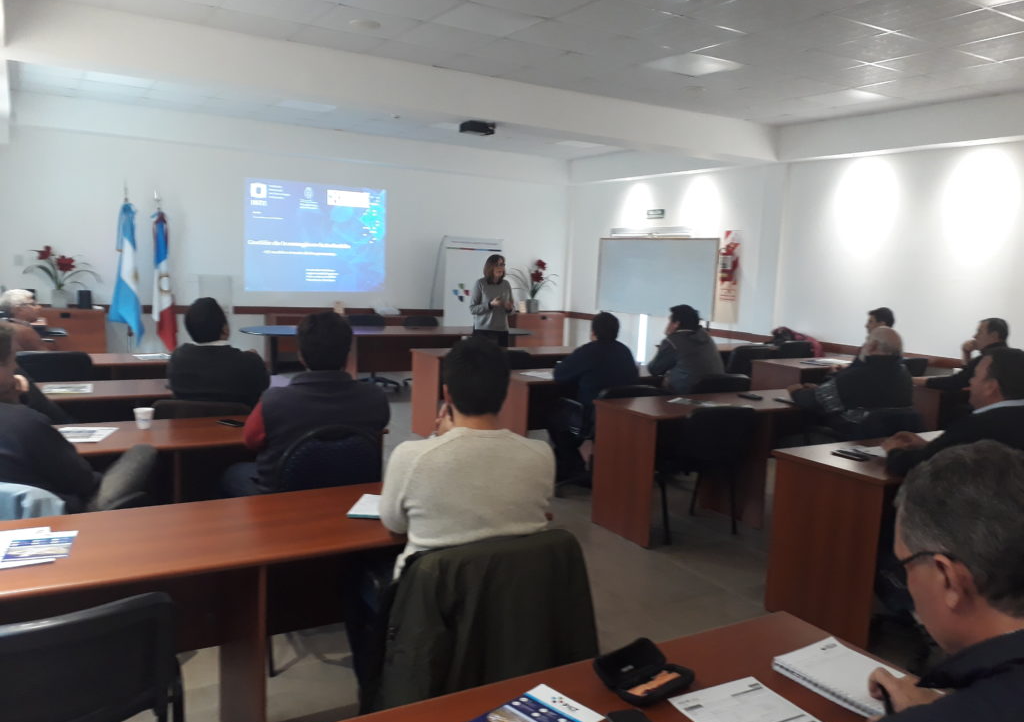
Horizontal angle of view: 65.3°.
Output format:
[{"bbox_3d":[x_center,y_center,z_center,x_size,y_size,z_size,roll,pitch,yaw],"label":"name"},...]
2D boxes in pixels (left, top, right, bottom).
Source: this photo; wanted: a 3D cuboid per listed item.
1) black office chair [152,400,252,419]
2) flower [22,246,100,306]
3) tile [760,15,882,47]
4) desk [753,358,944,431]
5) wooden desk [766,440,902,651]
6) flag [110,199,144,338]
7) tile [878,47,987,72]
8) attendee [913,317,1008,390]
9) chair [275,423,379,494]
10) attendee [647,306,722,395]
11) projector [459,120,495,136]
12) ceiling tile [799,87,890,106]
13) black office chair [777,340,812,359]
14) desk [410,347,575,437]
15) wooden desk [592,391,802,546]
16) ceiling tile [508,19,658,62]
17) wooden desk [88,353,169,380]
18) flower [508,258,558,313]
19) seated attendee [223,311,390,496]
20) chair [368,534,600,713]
[{"bbox_3d":[-1.636,0.561,4.143,0.500,0.810,0.540,-2,9,-31],"label":"black office chair"},{"bbox_3d":[-4.927,-0.915,8.785,0.720,0.680,0.560,-2,8,-31],"label":"flower"},{"bbox_3d":[2.025,-2.168,5.243,0.610,0.020,0.610,-2,9,-31],"label":"tile"},{"bbox_3d":[3.045,0.371,7.513,1.740,0.735,0.560,-2,8,-31],"label":"desk"},{"bbox_3d":[2.072,0.786,3.921,1.770,0.735,0.560,-2,8,-31],"label":"wooden desk"},{"bbox_3d":[-4.316,-0.967,8.931,0.400,1.530,0.250,-2,9,-31],"label":"flag"},{"bbox_3d":[3.077,-2.188,5.827,0.610,0.020,0.610,-2,9,-30],"label":"tile"},{"bbox_3d":[3.308,0.340,5.877,0.520,1.310,0.820,-3,9,-37],"label":"attendee"},{"bbox_3d":[-0.806,0.677,3.271,0.500,0.880,0.560,-2,9,-31],"label":"chair"},{"bbox_3d":[1.212,0.220,6.052,0.520,1.310,0.780,-4,10,-42],"label":"attendee"},{"bbox_3d":[-0.323,-2.083,7.160,0.290,0.100,0.230,-2,9,-31],"label":"projector"},{"bbox_3d":[2.962,-2.361,7.159,0.602,0.020,0.596,-2,9,-31],"label":"ceiling tile"},{"bbox_3d":[2.866,0.184,8.805,0.520,0.820,0.560,-2,9,-30],"label":"black office chair"},{"bbox_3d":[0.024,0.278,7.373,1.860,0.750,0.570,-2,9,-31],"label":"desk"},{"bbox_3d":[1.382,0.612,5.039,1.780,0.735,0.570,-2,8,-31],"label":"wooden desk"},{"bbox_3d":[0.351,-2.292,5.642,0.610,0.020,0.610,-2,9,-31],"label":"ceiling tile"},{"bbox_3d":[-2.861,0.356,5.790,1.860,0.750,0.570,-2,9,-31],"label":"wooden desk"},{"bbox_3d":[0.309,-1.105,11.768,0.640,0.800,0.520,-2,9,-31],"label":"flower"},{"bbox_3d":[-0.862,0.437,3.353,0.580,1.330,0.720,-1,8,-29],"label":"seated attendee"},{"bbox_3d":[-0.169,0.875,2.462,0.540,0.840,0.580,-2,9,-33],"label":"chair"}]

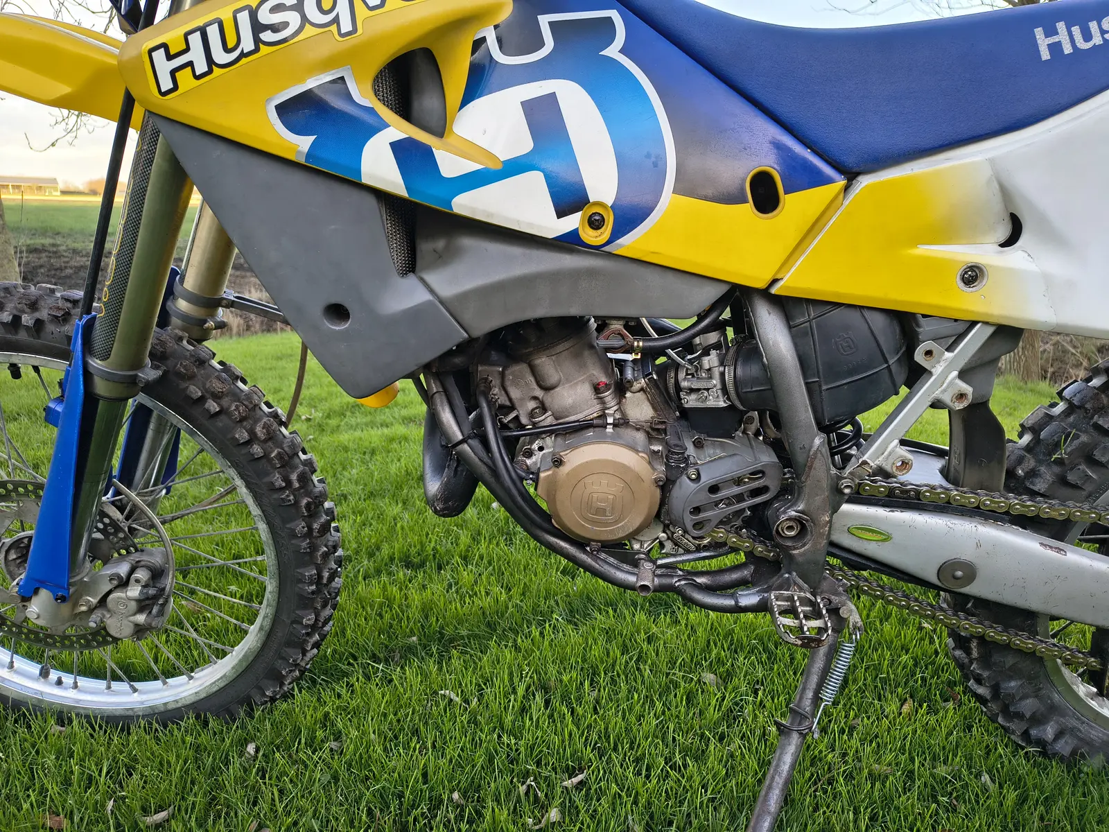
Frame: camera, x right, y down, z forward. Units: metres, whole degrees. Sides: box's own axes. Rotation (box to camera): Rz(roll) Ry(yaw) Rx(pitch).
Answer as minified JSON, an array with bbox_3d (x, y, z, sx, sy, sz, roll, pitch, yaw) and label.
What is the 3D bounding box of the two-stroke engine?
[{"bbox_3d":[0.130,-0.023,0.841,0.430,0.280,0.235,2,22,1],"label":"two-stroke engine"}]

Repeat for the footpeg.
[{"bbox_3d":[0.239,0.197,0.747,0.053,0.026,0.072,4,28,5],"label":"footpeg"}]

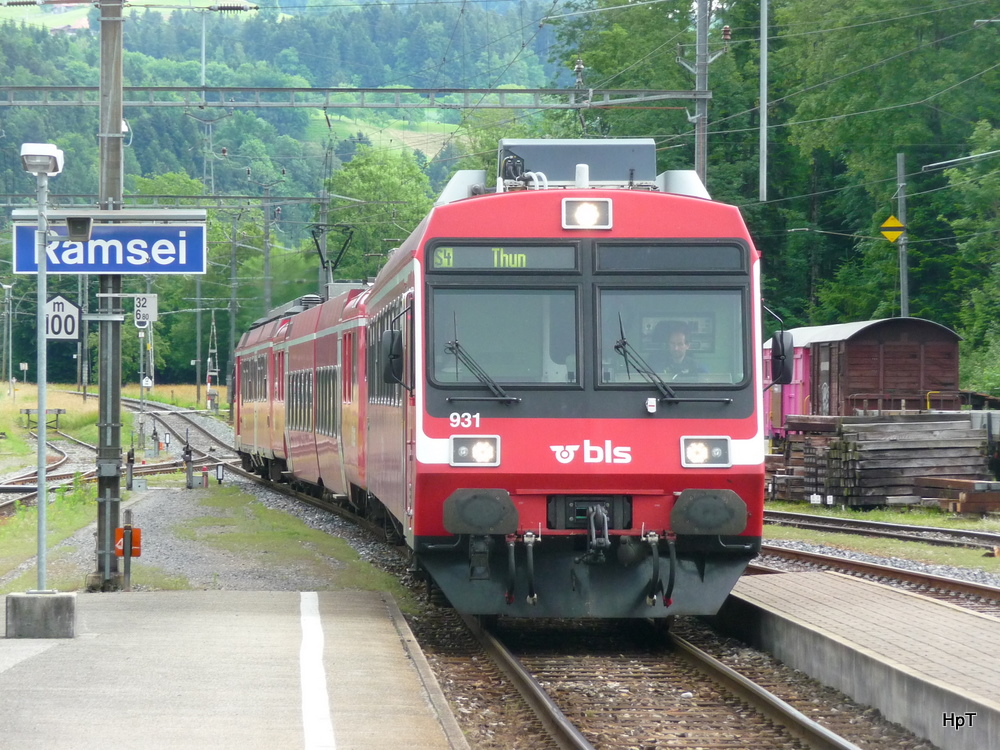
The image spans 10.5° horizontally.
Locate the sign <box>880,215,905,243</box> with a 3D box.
[{"bbox_3d":[10.208,-3.797,142.000,0.690,0.720,0.030,0,0,0],"label":"sign"}]

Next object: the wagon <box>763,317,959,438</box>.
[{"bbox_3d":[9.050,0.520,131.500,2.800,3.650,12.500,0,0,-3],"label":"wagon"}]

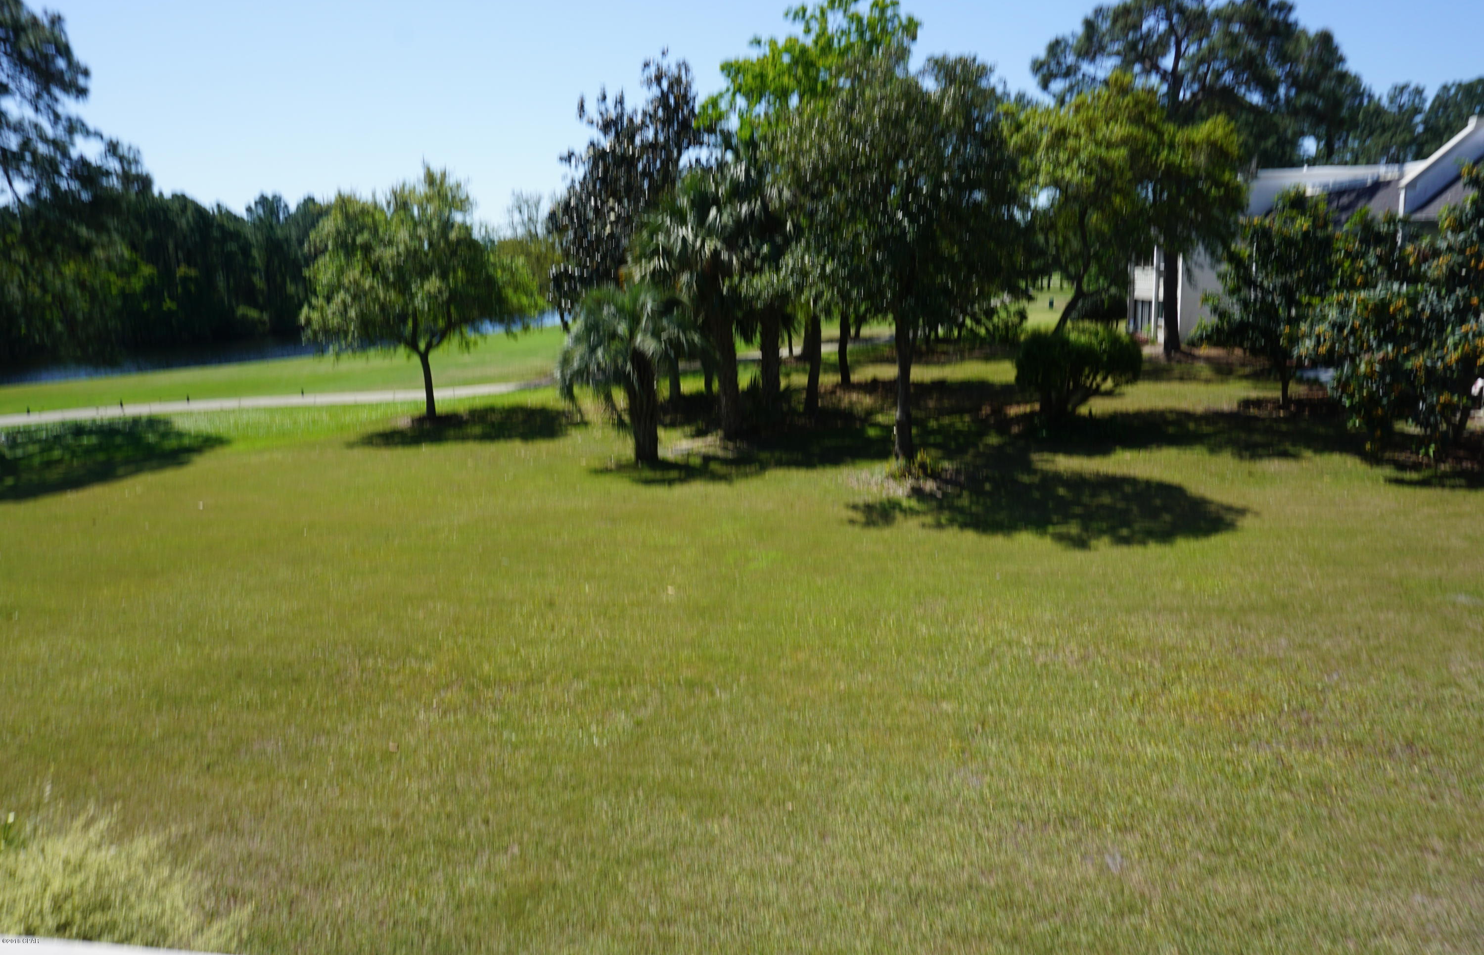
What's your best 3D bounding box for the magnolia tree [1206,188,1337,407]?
[{"bbox_3d":[13.900,-4.642,25.846,3.740,5.620,3.740,-3,12,0],"label":"magnolia tree"}]

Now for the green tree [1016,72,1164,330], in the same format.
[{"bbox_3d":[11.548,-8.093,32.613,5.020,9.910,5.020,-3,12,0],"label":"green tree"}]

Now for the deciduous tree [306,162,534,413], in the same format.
[{"bbox_3d":[-11.024,-6.248,33.929,8.050,8.420,8.050,-3,12,0],"label":"deciduous tree"}]

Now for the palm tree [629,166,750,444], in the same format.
[{"bbox_3d":[-1.012,-4.471,25.992,3.470,6.970,3.470,-3,12,0],"label":"palm tree"}]

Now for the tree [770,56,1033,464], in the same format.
[{"bbox_3d":[3.445,-4.459,21.025,5.320,8.430,5.320,-3,12,0],"label":"tree"}]

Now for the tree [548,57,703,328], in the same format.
[{"bbox_3d":[-3.863,-8.551,34.745,5.850,11.760,5.850,-3,12,0],"label":"tree"}]

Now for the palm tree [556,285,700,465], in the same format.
[{"bbox_3d":[-2.532,-2.371,23.158,3.380,4.190,3.380,-3,12,0],"label":"palm tree"}]

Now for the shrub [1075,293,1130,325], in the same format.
[{"bbox_3d":[20.770,-9.618,56.983,3.420,1.980,3.070,-3,12,0],"label":"shrub"}]

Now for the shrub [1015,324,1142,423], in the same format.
[{"bbox_3d":[8.942,-2.820,26.261,3.390,2.470,3.220,-3,12,0],"label":"shrub"}]

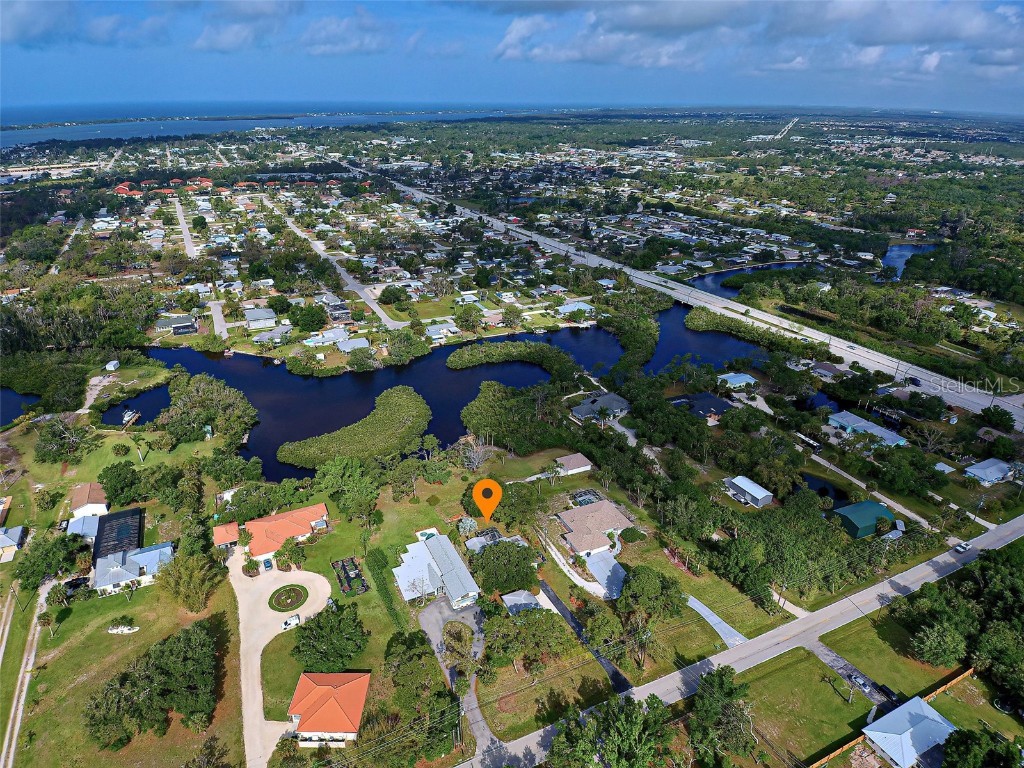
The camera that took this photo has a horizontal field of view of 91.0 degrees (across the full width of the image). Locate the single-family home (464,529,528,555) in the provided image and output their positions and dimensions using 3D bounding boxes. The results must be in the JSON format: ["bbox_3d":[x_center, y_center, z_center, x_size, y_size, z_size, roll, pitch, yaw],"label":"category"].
[{"bbox_3d":[-4.110,54.040,164.290,18.200,4.800,13.500,-12,32,-21],"label":"single-family home"}]

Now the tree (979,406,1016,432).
[{"bbox_3d":[221.060,15.680,228.640,11.910,11.500,11.910,-22,36,-35],"label":"tree"}]

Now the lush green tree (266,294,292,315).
[{"bbox_3d":[-161.650,-55.330,349.870,16.730,12.000,16.730,-13,32,-23],"label":"lush green tree"}]

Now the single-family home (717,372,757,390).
[{"bbox_3d":[108.160,-1.730,242.800,13.140,4.300,11.230,-13,32,-22],"label":"single-family home"}]

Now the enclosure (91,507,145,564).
[{"bbox_3d":[-119.720,46.760,154.100,10.330,3.500,19.500,-17,33,-28],"label":"enclosure"}]

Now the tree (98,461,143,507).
[{"bbox_3d":[-142.790,36.930,184.020,13.870,13.850,13.870,0,29,0],"label":"tree"}]

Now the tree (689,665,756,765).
[{"bbox_3d":[48.280,75.470,115.610,14.030,13.000,18.950,21,35,32],"label":"tree"}]

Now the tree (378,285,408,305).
[{"bbox_3d":[-86.150,-64.250,365.430,21.060,13.190,21.060,0,29,0],"label":"tree"}]

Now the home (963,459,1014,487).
[{"bbox_3d":[190.170,34.360,200.950,16.500,5.000,8.800,-13,32,-23],"label":"home"}]

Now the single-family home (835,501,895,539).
[{"bbox_3d":[123.170,46.740,176.270,16.000,6.000,10.500,-10,31,-18],"label":"single-family home"}]

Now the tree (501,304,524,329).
[{"bbox_3d":[0.160,-42.790,327.550,15.020,13.770,15.020,0,29,0],"label":"tree"}]

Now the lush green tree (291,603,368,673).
[{"bbox_3d":[-48.440,67.650,134.300,19.640,9.980,19.640,0,29,0],"label":"lush green tree"}]

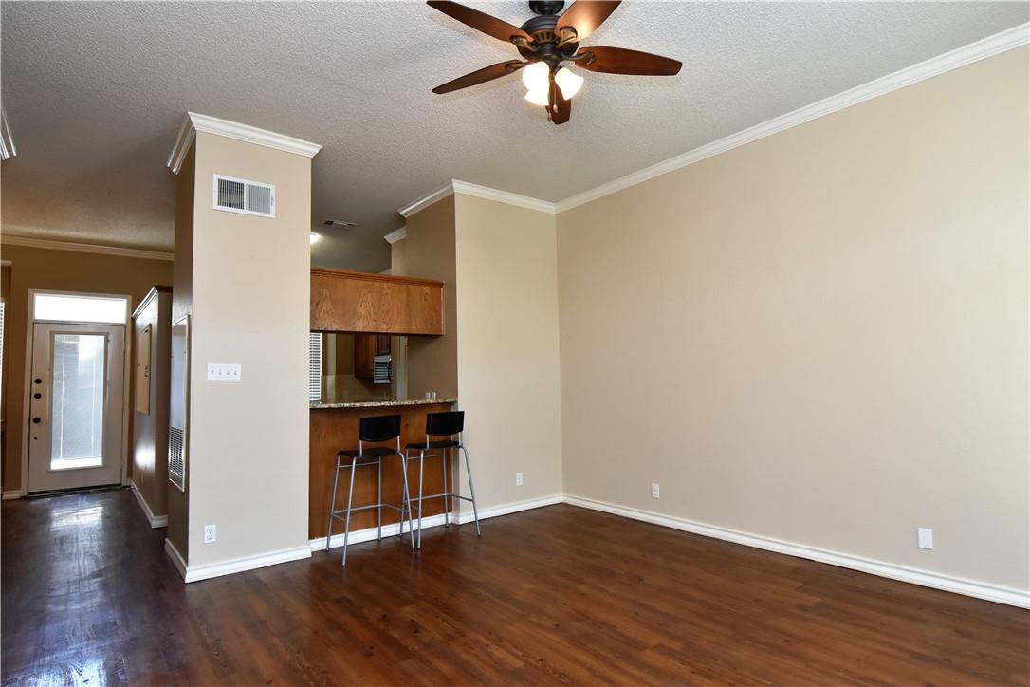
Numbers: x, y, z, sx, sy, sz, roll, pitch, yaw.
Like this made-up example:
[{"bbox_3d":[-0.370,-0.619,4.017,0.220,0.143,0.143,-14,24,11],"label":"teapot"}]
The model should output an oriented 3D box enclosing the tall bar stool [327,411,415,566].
[{"bbox_3d":[-1.115,1.061,3.941,0.510,1.015,0.430,2,-5,-39],"label":"tall bar stool"}]

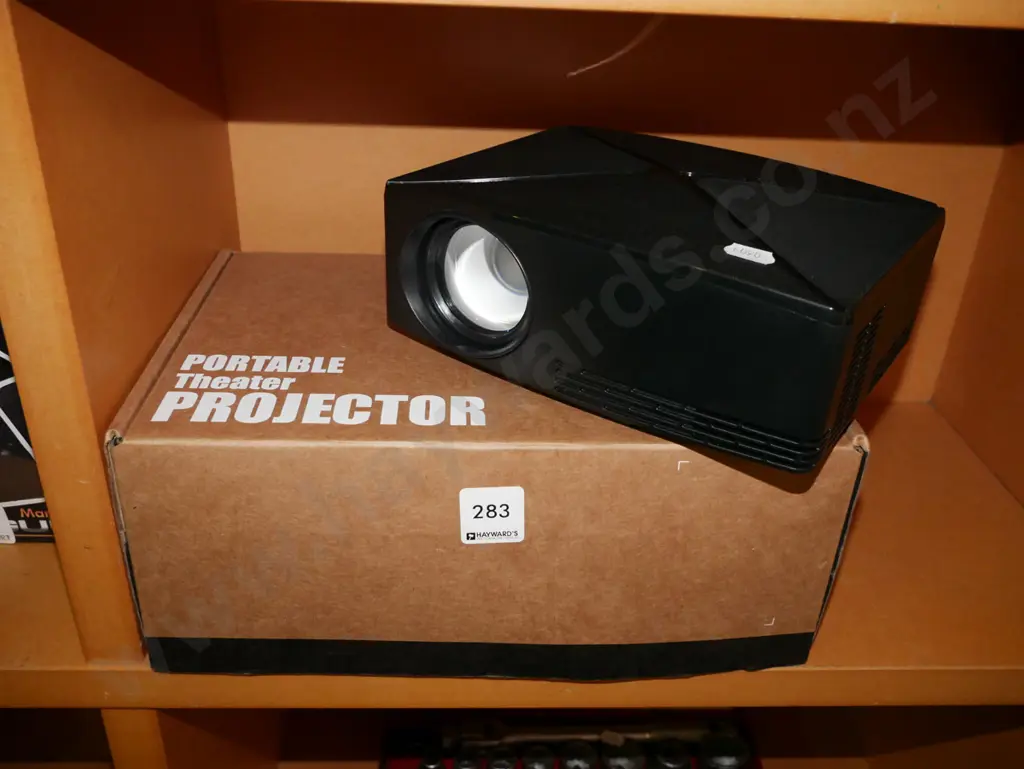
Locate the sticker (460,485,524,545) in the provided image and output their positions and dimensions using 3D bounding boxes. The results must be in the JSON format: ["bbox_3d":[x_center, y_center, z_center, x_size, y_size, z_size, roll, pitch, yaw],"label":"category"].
[{"bbox_3d":[-0.008,0.057,0.386,0.028,0.030,0.001,-2,29,-4],"label":"sticker"}]

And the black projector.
[{"bbox_3d":[0.072,-0.055,0.439,0.220,0.075,0.154,20,32,29],"label":"black projector"}]

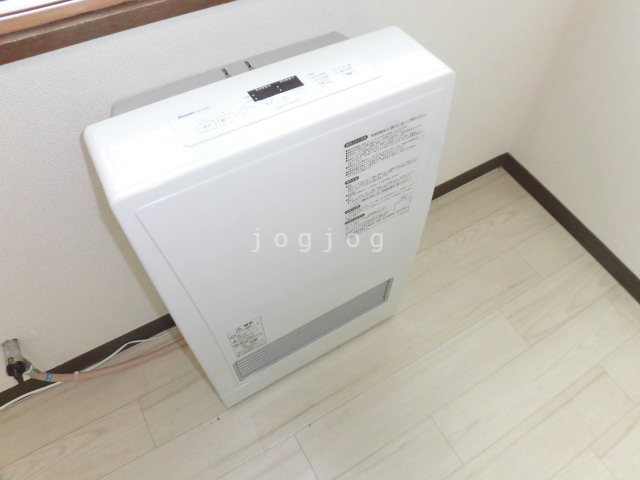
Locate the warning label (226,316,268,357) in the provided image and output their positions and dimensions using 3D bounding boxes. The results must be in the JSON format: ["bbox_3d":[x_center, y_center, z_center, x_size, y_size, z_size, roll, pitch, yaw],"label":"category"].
[{"bbox_3d":[-0.130,0.179,0.805,0.062,0.103,0.002,-25,55,-17],"label":"warning label"}]

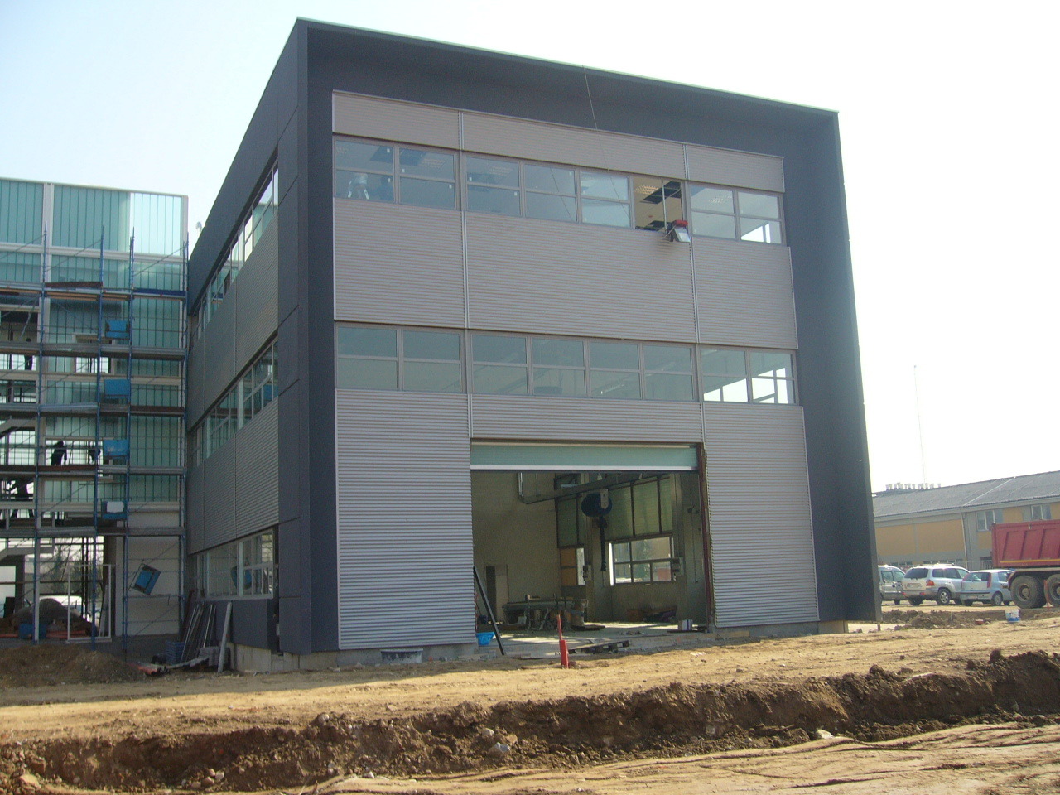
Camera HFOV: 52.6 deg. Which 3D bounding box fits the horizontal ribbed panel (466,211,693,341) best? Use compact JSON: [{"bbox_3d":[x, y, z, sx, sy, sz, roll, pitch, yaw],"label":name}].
[{"bbox_3d":[1.302,-2.757,25.231,5.986,2.720,0.100,2,-10,-24],"label":"horizontal ribbed panel"}]

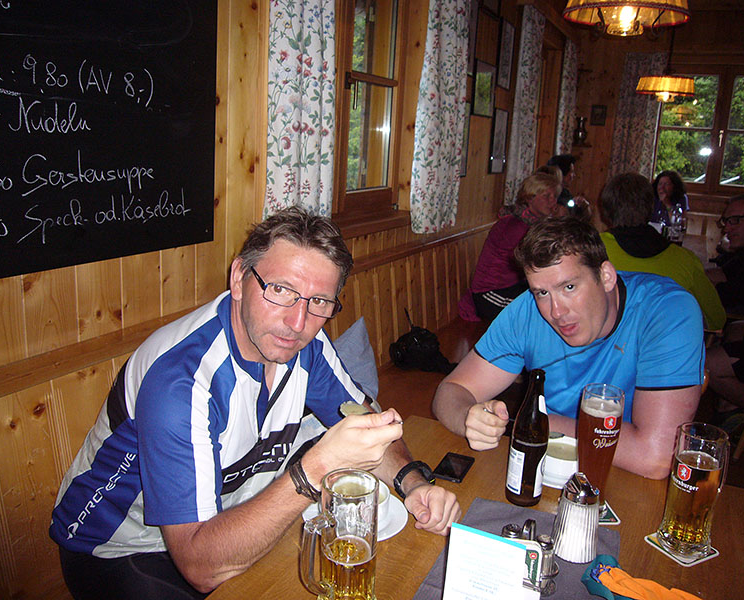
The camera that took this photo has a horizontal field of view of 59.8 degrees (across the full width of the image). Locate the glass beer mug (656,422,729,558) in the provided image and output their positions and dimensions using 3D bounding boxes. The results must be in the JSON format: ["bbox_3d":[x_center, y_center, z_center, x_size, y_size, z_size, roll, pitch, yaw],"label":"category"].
[{"bbox_3d":[0.565,0.334,1.135,0.088,0.212,0.088,10,15,25],"label":"glass beer mug"}]

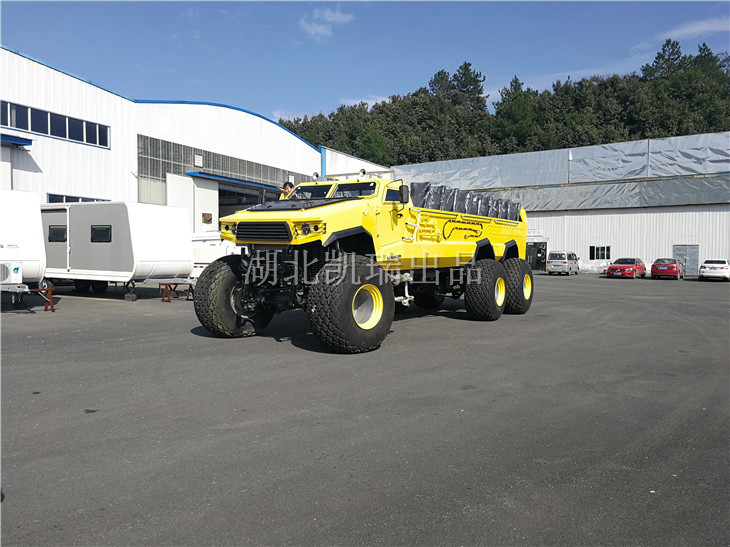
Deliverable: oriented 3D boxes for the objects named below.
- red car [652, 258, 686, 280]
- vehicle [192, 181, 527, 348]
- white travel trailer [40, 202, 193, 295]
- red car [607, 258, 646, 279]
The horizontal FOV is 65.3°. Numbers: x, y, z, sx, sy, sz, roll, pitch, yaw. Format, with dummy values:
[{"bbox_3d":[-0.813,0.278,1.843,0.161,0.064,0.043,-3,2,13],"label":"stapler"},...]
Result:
[{"bbox_3d":[22.494,-0.363,42.200,1.780,1.470,4.550,2,3,35],"label":"red car"},{"bbox_3d":[0.907,-0.429,13.574,3.338,3.250,9.618,1,2,36],"label":"vehicle"},{"bbox_3d":[-9.254,-0.751,19.544,8.200,2.900,2.350,1,3,28],"label":"white travel trailer"},{"bbox_3d":[19.523,-0.401,42.300,1.800,1.460,4.400,2,3,35],"label":"red car"}]

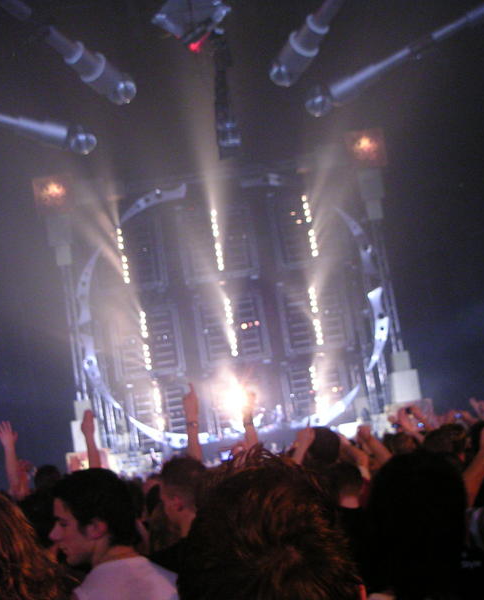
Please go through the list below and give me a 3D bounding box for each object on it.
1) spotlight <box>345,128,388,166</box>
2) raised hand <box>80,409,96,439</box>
[{"bbox_3d":[5.387,-6.599,38.000,1.800,1.650,1.000,-8,-9,0],"label":"spotlight"},{"bbox_3d":[-0.926,0.745,5.300,0.085,0.180,0.085,-8,-9,0],"label":"raised hand"}]

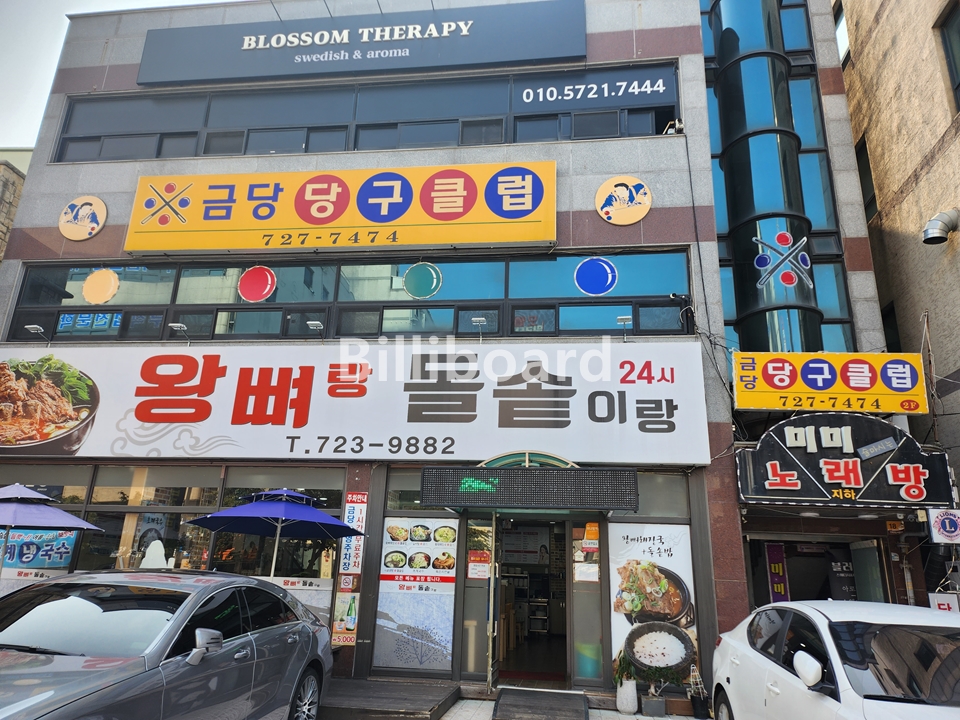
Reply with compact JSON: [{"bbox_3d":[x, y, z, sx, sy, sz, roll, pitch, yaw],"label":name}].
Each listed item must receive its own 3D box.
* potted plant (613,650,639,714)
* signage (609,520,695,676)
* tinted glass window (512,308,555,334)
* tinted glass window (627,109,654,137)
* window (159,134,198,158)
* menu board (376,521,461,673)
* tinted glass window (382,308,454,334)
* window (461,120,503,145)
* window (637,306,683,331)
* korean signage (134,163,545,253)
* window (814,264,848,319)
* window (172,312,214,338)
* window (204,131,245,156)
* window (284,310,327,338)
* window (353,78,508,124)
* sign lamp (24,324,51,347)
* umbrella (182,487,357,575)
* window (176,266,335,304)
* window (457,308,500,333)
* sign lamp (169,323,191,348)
[{"bbox_3d":[1.731,3.825,7.913,0.270,0.650,0.270,0,-18,7],"label":"potted plant"},{"bbox_3d":[2.185,3.071,8.475,1.030,1.873,0.040,0,-17,7],"label":"signage"},{"bbox_3d":[0.809,-0.581,10.046,0.625,0.394,0.050,0,-18,7],"label":"tinted glass window"},{"bbox_3d":[2.586,-3.785,10.635,0.437,0.494,0.070,0,-18,7],"label":"tinted glass window"},{"bbox_3d":[-5.406,-3.829,11.938,0.660,0.433,0.050,0,-18,7],"label":"window"},{"bbox_3d":[-0.816,3.077,8.846,1.044,1.866,0.040,0,-17,7],"label":"menu board"},{"bbox_3d":[-0.928,-0.581,10.059,1.073,0.383,0.060,0,-17,7],"label":"tinted glass window"},{"bbox_3d":[0.024,-3.750,10.921,0.687,0.481,0.050,0,-17,7],"label":"window"},{"bbox_3d":[2.592,-0.600,9.627,0.625,0.339,0.060,0,-17,7],"label":"window"},{"bbox_3d":[-2.324,-2.442,10.833,7.100,1.400,0.200,0,-18,7],"label":"korean signage"},{"bbox_3d":[5.553,-1.092,10.580,0.492,0.949,0.080,0,-18,7],"label":"window"},{"bbox_3d":[-4.165,-0.513,9.699,0.620,0.420,0.080,0,-16,7],"label":"window"},{"bbox_3d":[-4.529,-3.831,11.791,0.681,0.456,0.050,0,-18,7],"label":"window"},{"bbox_3d":[-2.692,-0.563,10.273,0.607,0.398,0.060,0,-17,7],"label":"window"},{"bbox_3d":[-0.739,-4.013,10.317,2.390,0.703,0.080,0,-16,7],"label":"window"},{"bbox_3d":[-6.802,-0.378,10.357,0.230,0.260,0.370,0,-17,7],"label":"sign lamp"},{"bbox_3d":[-2.367,2.643,7.578,2.050,2.329,2.050,0,-18,7],"label":"umbrella"},{"bbox_3d":[-3.572,-1.181,10.576,2.532,0.577,0.060,0,-17,7],"label":"window"},{"bbox_3d":[-0.024,-0.540,9.197,0.568,0.337,0.080,0,-16,7],"label":"window"},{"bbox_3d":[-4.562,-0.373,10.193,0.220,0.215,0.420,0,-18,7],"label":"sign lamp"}]

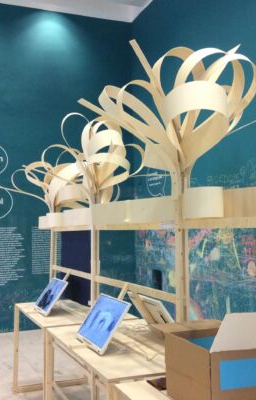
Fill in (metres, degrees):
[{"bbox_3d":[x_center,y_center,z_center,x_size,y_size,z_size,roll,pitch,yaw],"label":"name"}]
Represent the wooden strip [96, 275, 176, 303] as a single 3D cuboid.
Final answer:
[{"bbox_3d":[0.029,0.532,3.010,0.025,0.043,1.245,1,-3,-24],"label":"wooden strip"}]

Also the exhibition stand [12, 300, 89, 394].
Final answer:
[{"bbox_3d":[-0.476,1.321,4.088,0.720,0.798,1.173,1,-3,-22],"label":"exhibition stand"}]

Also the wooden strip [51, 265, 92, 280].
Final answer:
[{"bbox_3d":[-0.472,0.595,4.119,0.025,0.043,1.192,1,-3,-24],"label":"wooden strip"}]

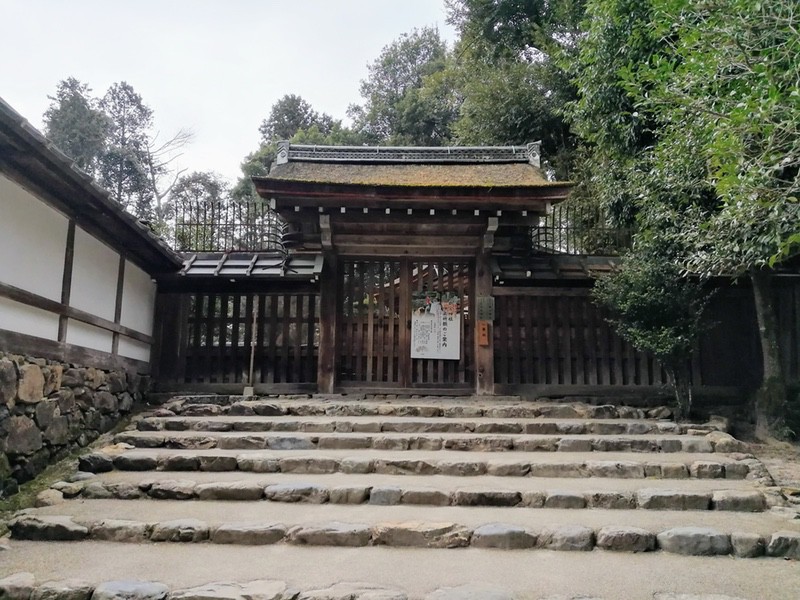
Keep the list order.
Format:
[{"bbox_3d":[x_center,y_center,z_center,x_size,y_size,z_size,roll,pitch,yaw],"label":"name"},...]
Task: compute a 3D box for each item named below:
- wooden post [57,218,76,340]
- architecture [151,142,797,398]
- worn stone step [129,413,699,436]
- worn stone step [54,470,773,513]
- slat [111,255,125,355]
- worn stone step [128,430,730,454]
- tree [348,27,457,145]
[{"bbox_3d":[-3.660,-0.211,6.870,0.070,1.356,0.120,1,-8,-7],"label":"wooden post"},{"bbox_3d":[1.250,-0.532,10.527,10.547,4.354,2.800,1,-8,0],"label":"architecture"},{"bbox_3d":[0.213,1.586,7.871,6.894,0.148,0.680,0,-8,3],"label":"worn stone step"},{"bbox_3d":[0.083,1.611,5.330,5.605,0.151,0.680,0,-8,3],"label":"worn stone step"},{"bbox_3d":[-3.876,0.076,8.601,0.070,1.373,0.120,1,-8,-7],"label":"slat"},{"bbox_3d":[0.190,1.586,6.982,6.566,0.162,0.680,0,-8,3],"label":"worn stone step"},{"bbox_3d":[0.056,-3.526,25.739,5.500,14.933,5.500,1,-8,0],"label":"tree"}]

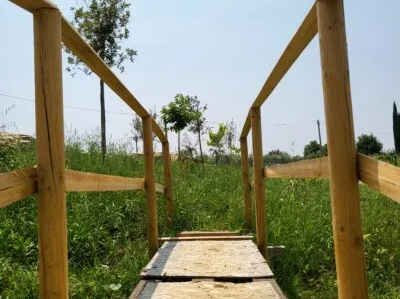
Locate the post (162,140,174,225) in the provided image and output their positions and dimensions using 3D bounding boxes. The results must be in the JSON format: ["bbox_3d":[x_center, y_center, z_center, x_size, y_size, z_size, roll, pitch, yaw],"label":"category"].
[{"bbox_3d":[-0.346,0.385,4.400,0.075,0.967,0.075,-3,-3,1],"label":"post"}]

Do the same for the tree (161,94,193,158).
[{"bbox_3d":[-0.890,-0.871,15.500,1.200,2.594,1.150,-3,-3,1],"label":"tree"}]

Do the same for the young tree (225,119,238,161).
[{"bbox_3d":[1.731,-0.440,22.000,0.850,2.418,0.850,-3,-3,1],"label":"young tree"}]

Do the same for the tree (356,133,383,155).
[{"bbox_3d":[13.970,-0.206,33.000,2.200,2.225,2.200,-3,-3,1],"label":"tree"}]

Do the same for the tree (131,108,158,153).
[{"bbox_3d":[-3.465,-1.124,25.000,1.700,2.950,1.700,-2,-3,0],"label":"tree"}]

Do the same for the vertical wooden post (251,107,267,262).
[{"bbox_3d":[0.460,0.274,3.130,0.077,1.170,0.077,-2,-3,0],"label":"vertical wooden post"}]

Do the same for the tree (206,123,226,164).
[{"bbox_3d":[0.701,-0.212,17.000,0.870,1.750,0.870,-2,-3,0],"label":"tree"}]

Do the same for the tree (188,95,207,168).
[{"bbox_3d":[-0.070,-0.612,14.000,0.800,2.552,0.750,-3,-3,1],"label":"tree"}]

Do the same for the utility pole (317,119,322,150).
[{"bbox_3d":[16.456,-1.786,55.000,0.240,4.800,0.240,-5,-3,0],"label":"utility pole"}]

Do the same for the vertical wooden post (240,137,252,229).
[{"bbox_3d":[0.508,0.372,4.350,0.075,1.016,0.075,-3,-3,1],"label":"vertical wooden post"}]

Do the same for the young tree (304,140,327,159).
[{"bbox_3d":[13.966,-0.060,48.000,2.700,2.400,2.600,-2,-3,0],"label":"young tree"}]

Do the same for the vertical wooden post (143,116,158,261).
[{"bbox_3d":[-0.396,0.310,3.220,0.077,1.140,0.077,-2,-3,0],"label":"vertical wooden post"}]

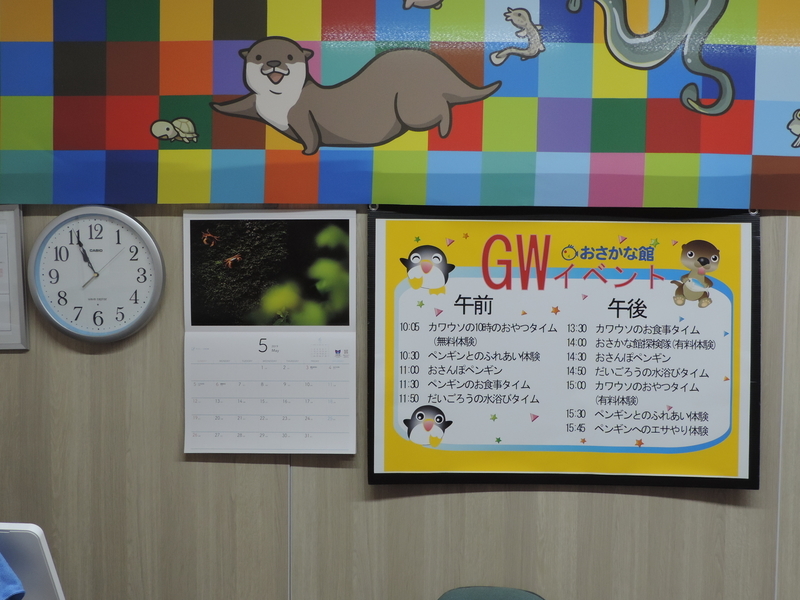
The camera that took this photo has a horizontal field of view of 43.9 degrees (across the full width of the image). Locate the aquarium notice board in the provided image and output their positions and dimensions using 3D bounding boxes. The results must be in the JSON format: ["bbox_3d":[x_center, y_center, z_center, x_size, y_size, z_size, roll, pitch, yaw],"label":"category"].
[{"bbox_3d":[0.396,0.110,2.393,0.940,0.680,0.022,0,2,1],"label":"aquarium notice board"}]

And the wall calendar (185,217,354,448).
[{"bbox_3d":[-0.317,0.079,2.427,0.420,0.594,0.012,0,3,1],"label":"wall calendar"}]

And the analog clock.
[{"bbox_3d":[-0.736,-0.062,2.415,0.333,0.333,0.050,-1,3,1],"label":"analog clock"}]

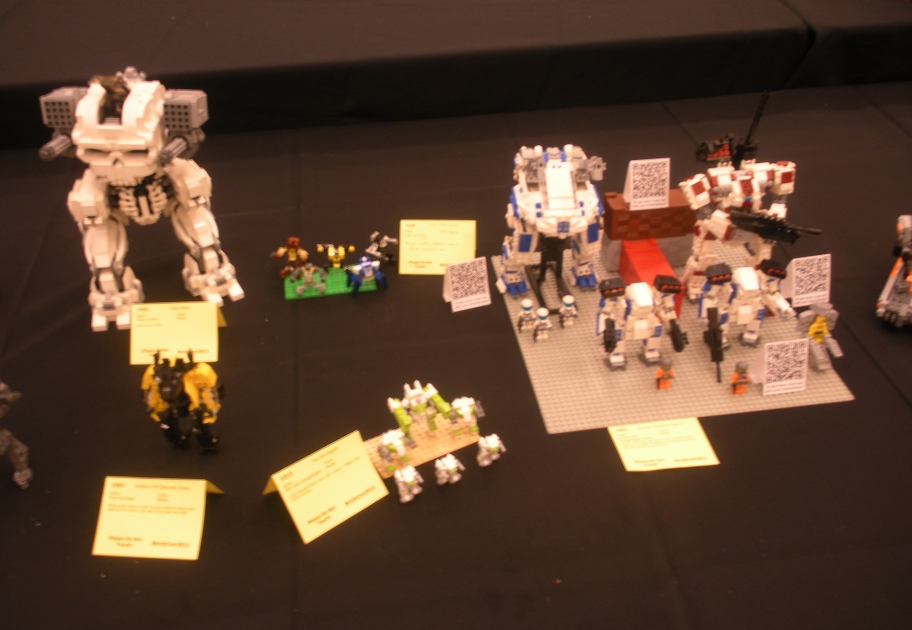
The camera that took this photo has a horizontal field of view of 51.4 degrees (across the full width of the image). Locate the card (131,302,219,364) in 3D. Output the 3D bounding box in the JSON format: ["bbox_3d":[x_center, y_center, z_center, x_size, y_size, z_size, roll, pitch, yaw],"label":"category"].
[{"bbox_3d":[-0.365,0.018,1.238,0.109,0.055,0.073,-2,37,-2],"label":"card"}]

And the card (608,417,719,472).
[{"bbox_3d":[0.239,0.149,1.096,0.108,0.008,0.078,-5,37,-5],"label":"card"}]

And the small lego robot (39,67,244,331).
[{"bbox_3d":[-0.405,-0.154,1.253,0.222,0.312,0.155,-2,37,-2],"label":"small lego robot"}]

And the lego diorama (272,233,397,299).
[{"bbox_3d":[-0.173,-0.074,1.349,0.165,0.065,0.076,-6,37,-6],"label":"lego diorama"}]

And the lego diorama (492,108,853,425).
[{"bbox_3d":[0.270,-0.101,1.206,0.392,0.272,0.386,-6,37,-6],"label":"lego diorama"}]

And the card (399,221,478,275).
[{"bbox_3d":[-0.026,-0.104,1.394,0.109,0.056,0.080,1,37,2],"label":"card"}]

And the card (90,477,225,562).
[{"bbox_3d":[-0.317,0.203,0.999,0.109,0.049,0.092,2,37,3],"label":"card"}]

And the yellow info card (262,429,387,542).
[{"bbox_3d":[-0.142,0.176,1.027,0.109,0.055,0.087,-26,44,-30],"label":"yellow info card"}]

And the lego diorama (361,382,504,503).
[{"bbox_3d":[-0.030,0.124,1.067,0.139,0.086,0.105,-19,41,-22],"label":"lego diorama"}]

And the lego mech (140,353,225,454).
[{"bbox_3d":[-0.312,0.092,1.086,0.090,0.120,0.068,3,37,5],"label":"lego mech"}]

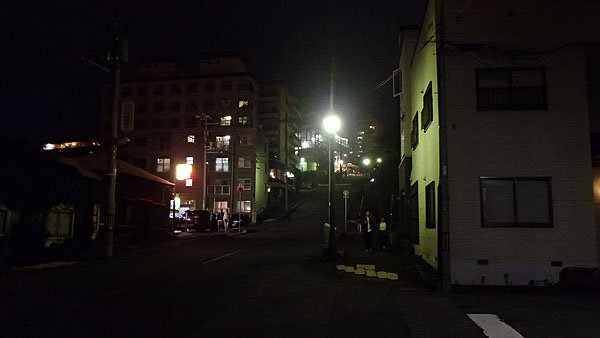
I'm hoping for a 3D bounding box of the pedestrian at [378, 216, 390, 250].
[{"bbox_3d":[3.720,2.844,19.619,0.480,1.470,0.320,1,-6,-3],"label":"pedestrian"}]

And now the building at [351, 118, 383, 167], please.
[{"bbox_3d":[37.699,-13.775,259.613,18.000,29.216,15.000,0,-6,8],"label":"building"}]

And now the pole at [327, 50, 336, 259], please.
[{"bbox_3d":[1.141,-0.591,16.035,0.320,7.581,0.320,0,-6,0],"label":"pole"}]

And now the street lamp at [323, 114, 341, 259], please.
[{"bbox_3d":[1.111,0.612,15.716,0.550,5.083,0.550,-1,-6,11],"label":"street lamp"}]

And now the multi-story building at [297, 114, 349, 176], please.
[{"bbox_3d":[6.301,-5.273,120.845,11.000,16.412,11.000,-4,-7,40],"label":"multi-story building"}]

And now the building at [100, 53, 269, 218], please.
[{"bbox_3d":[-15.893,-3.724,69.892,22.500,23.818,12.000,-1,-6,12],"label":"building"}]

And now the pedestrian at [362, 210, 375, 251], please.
[{"bbox_3d":[2.926,2.634,19.036,0.520,1.715,0.340,1,-6,-3],"label":"pedestrian"}]

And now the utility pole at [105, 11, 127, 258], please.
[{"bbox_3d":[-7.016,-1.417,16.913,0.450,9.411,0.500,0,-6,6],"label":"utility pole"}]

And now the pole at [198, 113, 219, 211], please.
[{"bbox_3d":[-8.914,0.146,43.185,1.700,11.337,0.500,1,-6,-6],"label":"pole"}]

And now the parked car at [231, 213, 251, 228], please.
[{"bbox_3d":[-5.724,4.998,42.511,1.700,1.497,4.200,1,-6,-2],"label":"parked car"}]

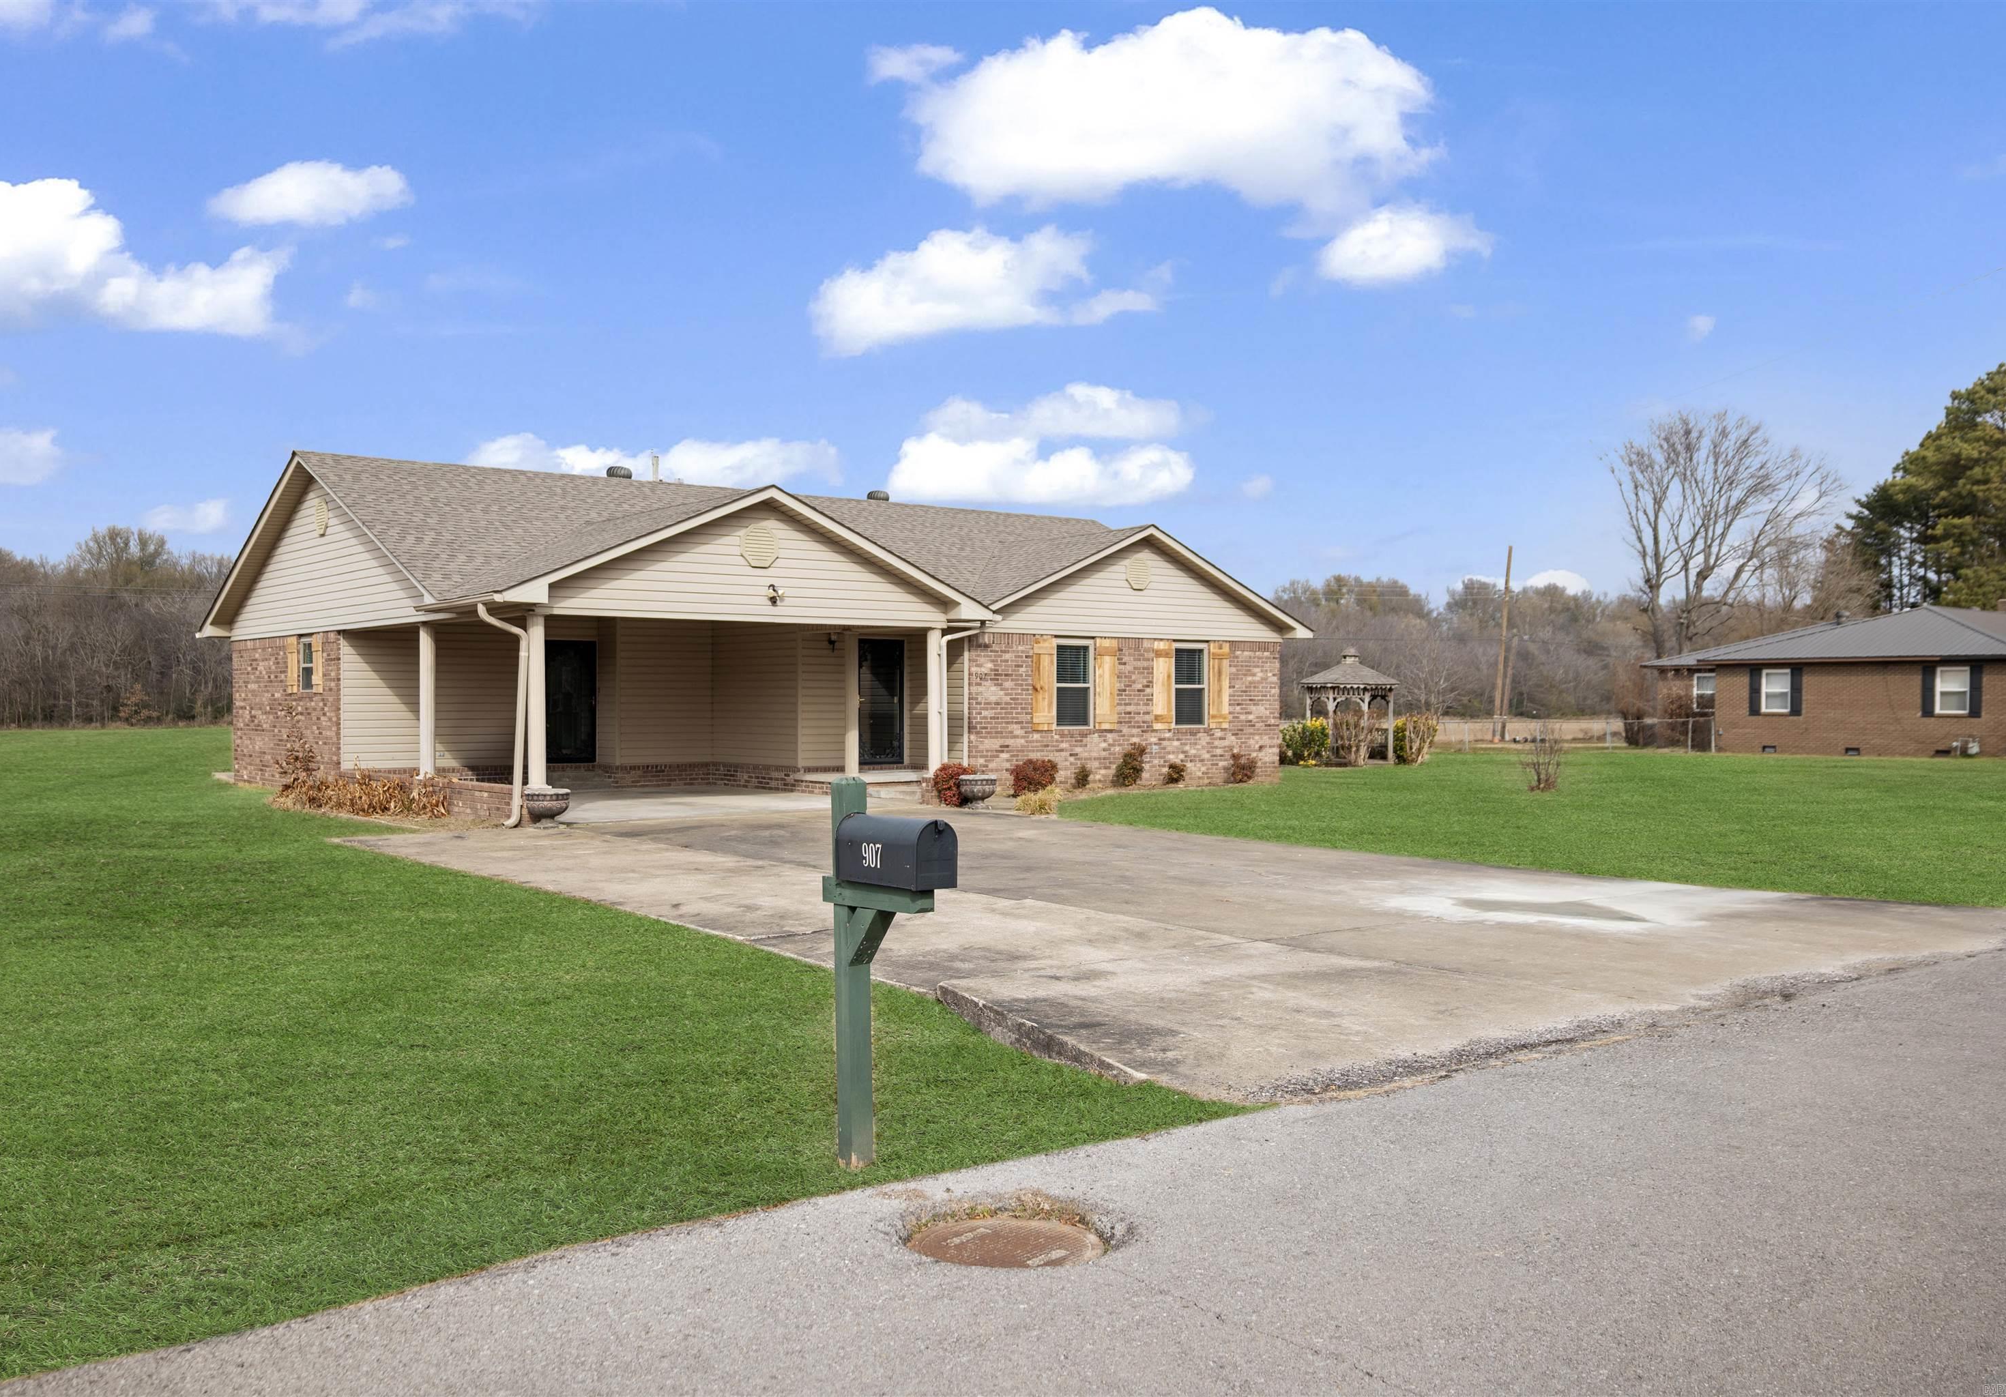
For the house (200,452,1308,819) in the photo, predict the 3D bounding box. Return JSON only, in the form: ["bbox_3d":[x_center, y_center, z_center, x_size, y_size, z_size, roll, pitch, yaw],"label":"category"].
[{"bbox_3d":[-3.788,-1.145,29.089,16.400,5.390,14.500,0,0,-38],"label":"house"}]

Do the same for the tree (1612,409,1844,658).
[{"bbox_3d":[30.226,-5.091,68.000,9.700,14.000,9.500,0,0,24],"label":"tree"}]

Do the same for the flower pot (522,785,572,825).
[{"bbox_3d":[-5.213,1.262,18.680,0.530,0.460,0.530,0,0,0],"label":"flower pot"}]

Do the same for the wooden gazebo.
[{"bbox_3d":[9.157,0.194,43.000,2.650,3.150,2.650,0,0,12],"label":"wooden gazebo"}]

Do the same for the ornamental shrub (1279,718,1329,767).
[{"bbox_3d":[7.733,1.133,42.300,1.400,1.230,1.300,0,0,12],"label":"ornamental shrub"}]

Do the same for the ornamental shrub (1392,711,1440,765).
[{"bbox_3d":[10.758,1.053,42.500,1.240,1.400,1.200,0,0,12],"label":"ornamental shrub"}]

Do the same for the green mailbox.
[{"bbox_3d":[-0.395,0.977,5.670,0.190,1.380,0.540,0,0,-42],"label":"green mailbox"}]

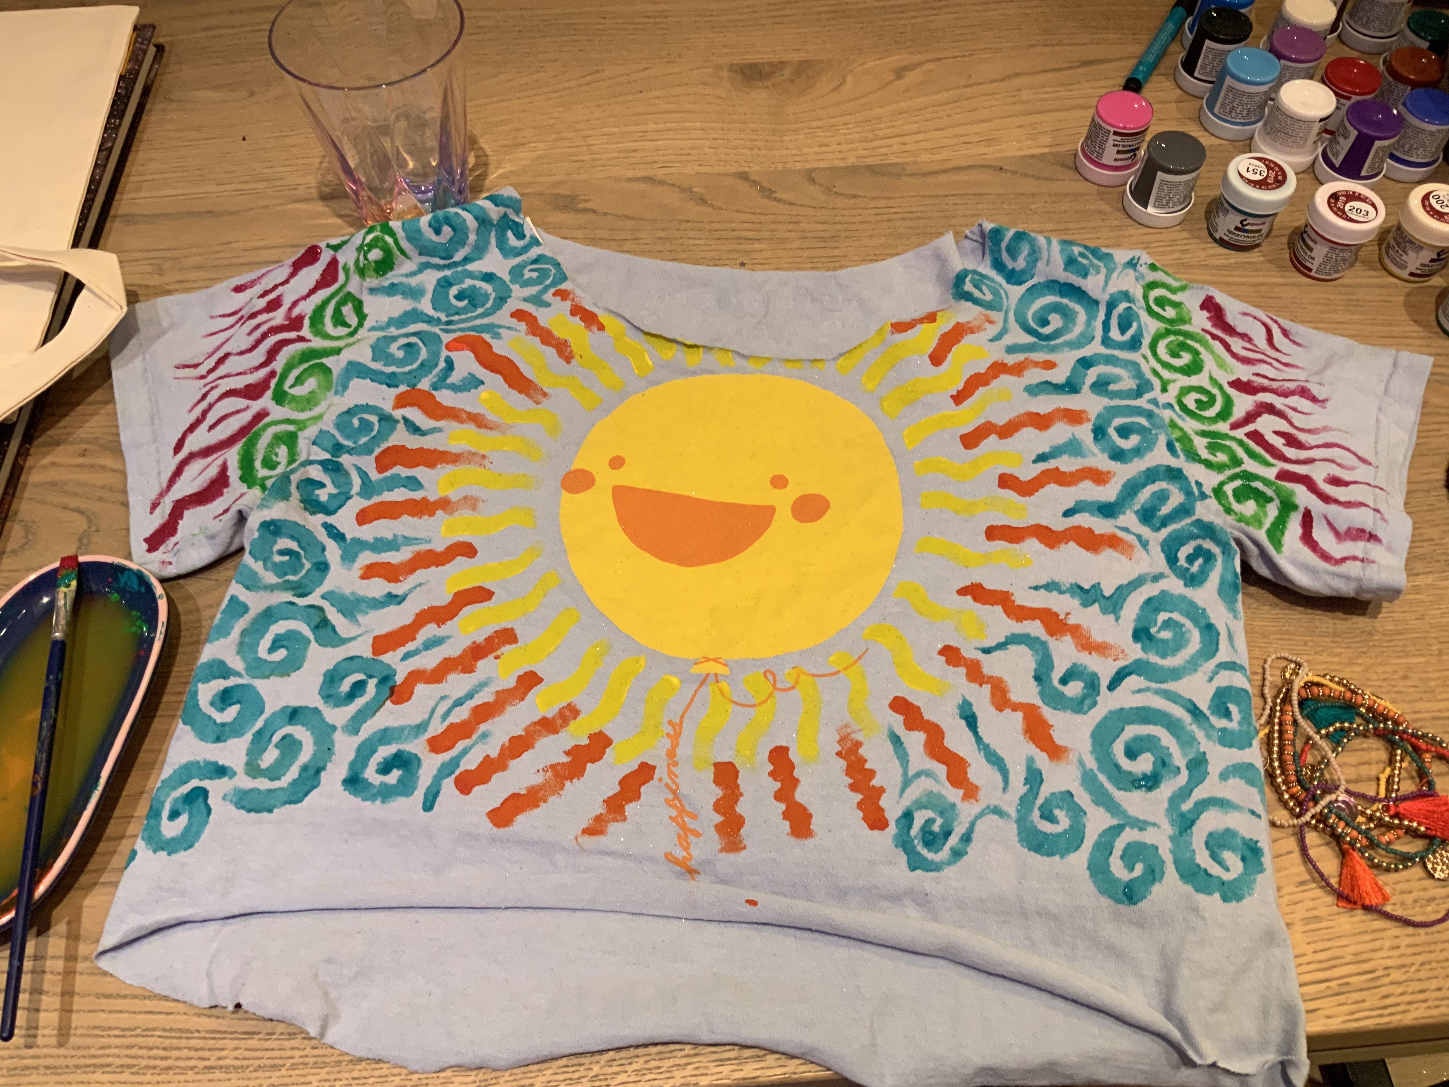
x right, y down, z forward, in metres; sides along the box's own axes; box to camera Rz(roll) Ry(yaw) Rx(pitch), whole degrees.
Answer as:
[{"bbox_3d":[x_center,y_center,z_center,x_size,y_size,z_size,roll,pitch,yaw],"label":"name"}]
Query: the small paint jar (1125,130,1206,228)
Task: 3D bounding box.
[{"bbox_3d":[0.303,-0.250,0.833,0.045,0.047,0.045,0,59,0],"label":"small paint jar"}]

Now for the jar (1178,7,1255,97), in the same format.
[{"bbox_3d":[0.364,-0.364,0.900,0.045,0.047,0.045,5,59,3],"label":"jar"}]

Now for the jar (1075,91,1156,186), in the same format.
[{"bbox_3d":[0.275,-0.285,0.854,0.045,0.047,0.045,0,59,0],"label":"jar"}]

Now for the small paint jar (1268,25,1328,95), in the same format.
[{"bbox_3d":[0.411,-0.345,0.889,0.045,0.047,0.045,1,59,1],"label":"small paint jar"}]

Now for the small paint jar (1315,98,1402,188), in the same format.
[{"bbox_3d":[0.445,-0.278,0.849,0.045,0.047,0.045,0,59,0],"label":"small paint jar"}]

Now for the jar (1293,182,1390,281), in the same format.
[{"bbox_3d":[0.406,-0.206,0.806,0.045,0.047,0.045,2,59,1],"label":"jar"}]

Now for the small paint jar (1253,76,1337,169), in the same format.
[{"bbox_3d":[0.403,-0.295,0.859,0.045,0.047,0.045,0,59,0],"label":"small paint jar"}]

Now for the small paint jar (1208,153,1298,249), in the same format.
[{"bbox_3d":[0.355,-0.229,0.820,0.045,0.047,0.045,0,59,0],"label":"small paint jar"}]

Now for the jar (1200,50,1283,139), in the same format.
[{"bbox_3d":[0.374,-0.325,0.877,0.045,0.047,0.045,0,59,0],"label":"jar"}]

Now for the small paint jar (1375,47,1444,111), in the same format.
[{"bbox_3d":[0.490,-0.325,0.877,0.045,0.047,0.045,0,59,0],"label":"small paint jar"}]

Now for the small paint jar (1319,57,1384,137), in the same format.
[{"bbox_3d":[0.441,-0.315,0.871,0.045,0.047,0.045,0,59,0],"label":"small paint jar"}]

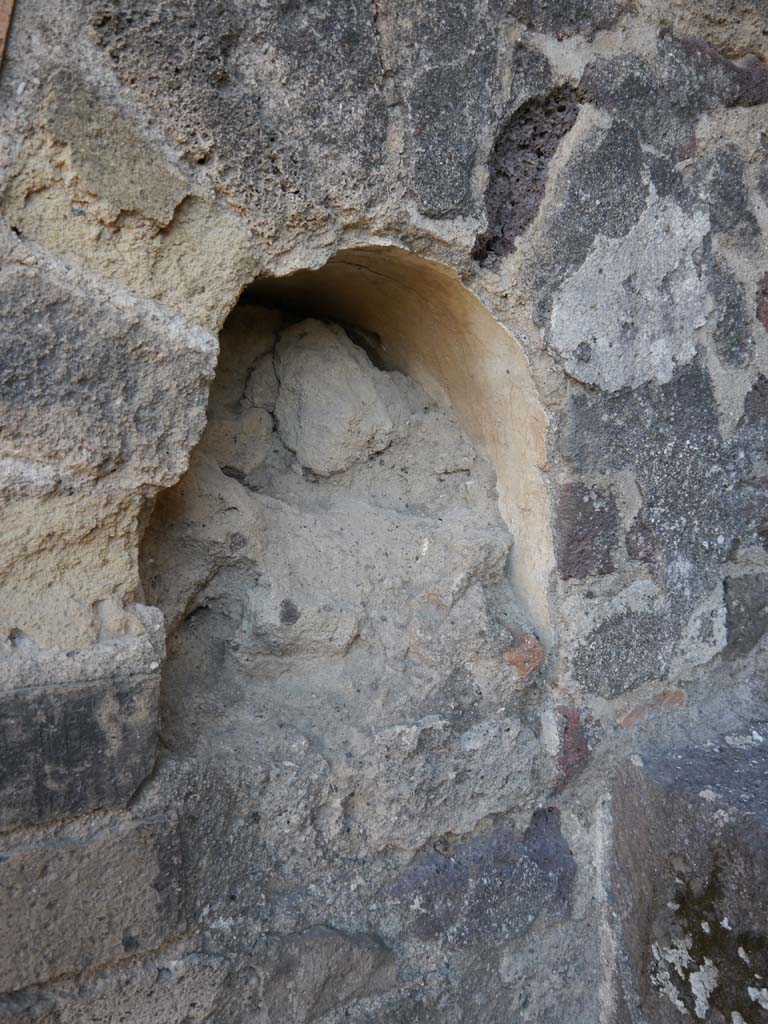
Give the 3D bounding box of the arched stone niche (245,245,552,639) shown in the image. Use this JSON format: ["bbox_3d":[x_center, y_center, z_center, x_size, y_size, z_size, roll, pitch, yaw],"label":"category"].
[{"bbox_3d":[-0.025,-0.060,0.965,0.370,0.430,0.240,0,0,-25],"label":"arched stone niche"}]

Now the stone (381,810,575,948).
[{"bbox_3d":[0.085,0.395,0.925,0.240,0.140,0.100,0,0,-25],"label":"stone"}]

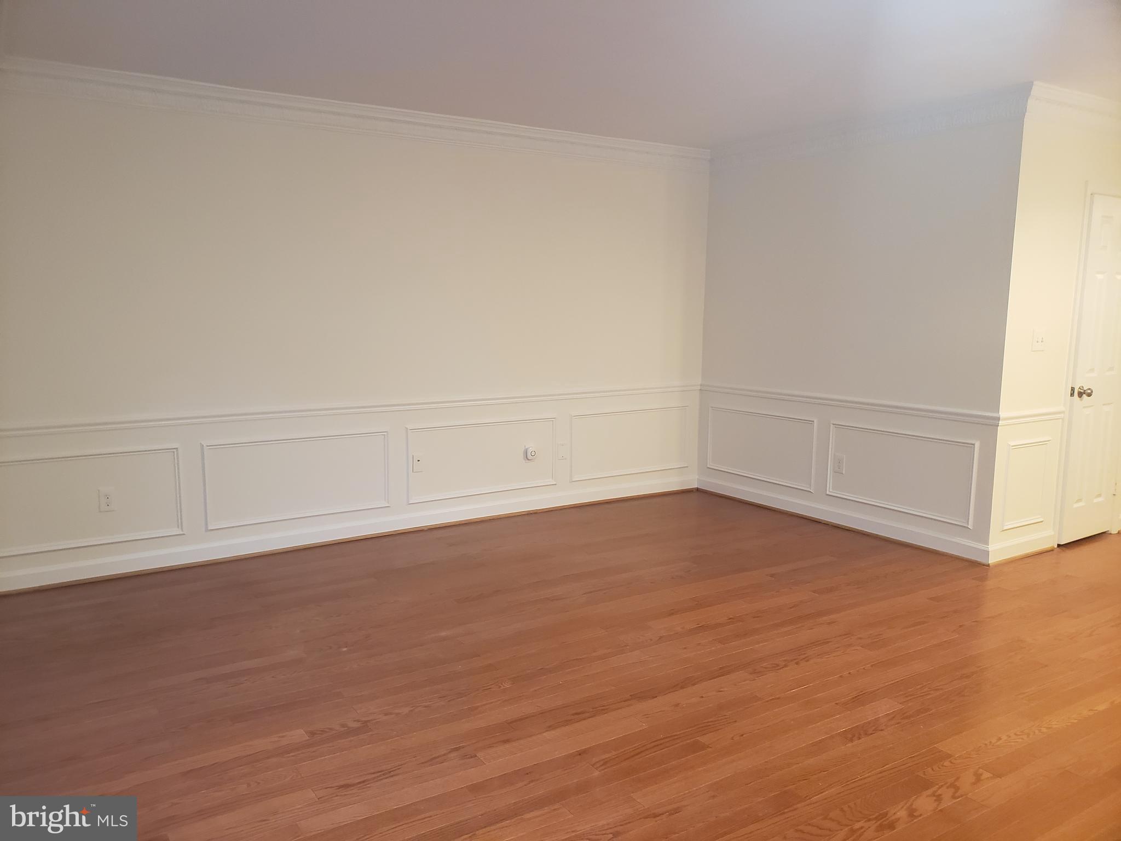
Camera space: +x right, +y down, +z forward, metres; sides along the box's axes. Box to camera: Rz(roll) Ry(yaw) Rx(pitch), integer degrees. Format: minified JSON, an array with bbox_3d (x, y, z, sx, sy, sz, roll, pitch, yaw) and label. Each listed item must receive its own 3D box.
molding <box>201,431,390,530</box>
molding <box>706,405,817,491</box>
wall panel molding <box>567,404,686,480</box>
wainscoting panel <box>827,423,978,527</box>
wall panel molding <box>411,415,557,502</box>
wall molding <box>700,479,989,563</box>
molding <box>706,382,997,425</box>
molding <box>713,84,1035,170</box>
[{"bbox_3d":[-1.441,0.322,4.692,1.031,0.462,0.025,-5,9,-33],"label":"molding"},{"bbox_3d":[1.363,0.180,5.820,0.025,0.464,0.977,-5,9,-33],"label":"molding"},{"bbox_3d":[0.514,0.160,5.968,1.056,0.459,0.025,-5,9,-33],"label":"wall panel molding"},{"bbox_3d":[1.958,0.300,4.923,0.025,0.469,0.969,-5,9,-33],"label":"wainscoting panel"},{"bbox_3d":[-0.470,0.242,5.326,1.060,0.459,0.025,-5,9,-33],"label":"wall panel molding"},{"bbox_3d":[1.663,0.603,5.417,0.022,0.109,2.289,-5,9,-33],"label":"wall molding"},{"bbox_3d":[1.665,-0.123,5.309,0.035,0.069,2.303,-5,9,-33],"label":"molding"},{"bbox_3d":[1.663,-1.697,5.070,0.080,0.147,2.337,-5,9,-33],"label":"molding"}]

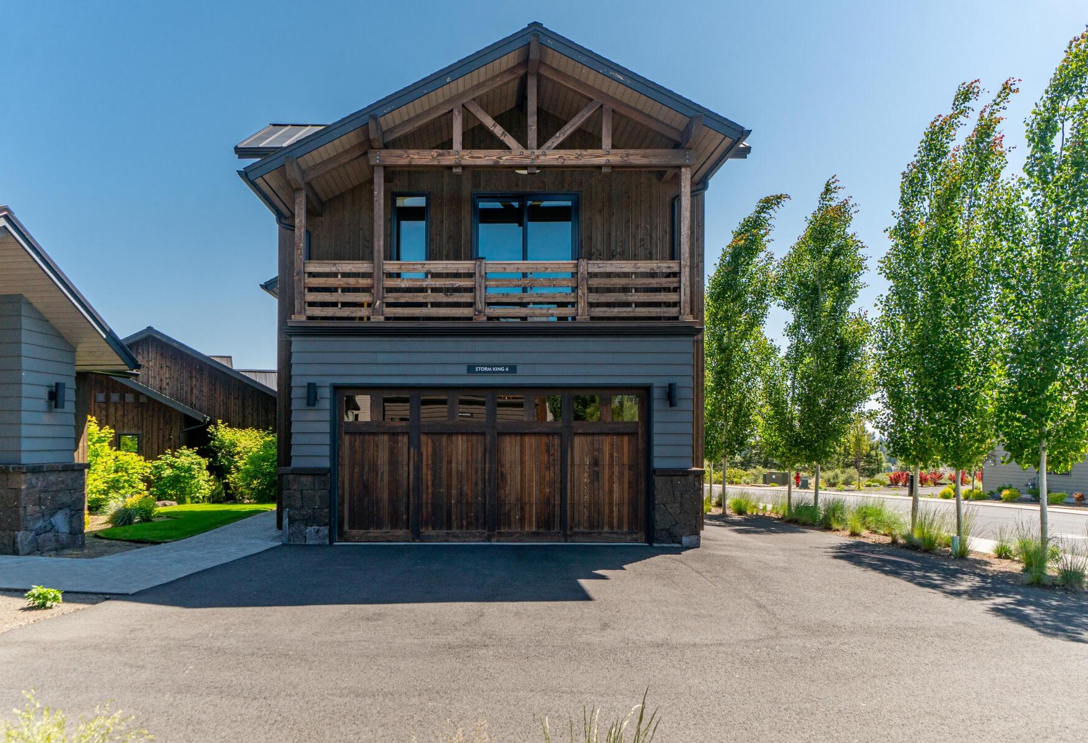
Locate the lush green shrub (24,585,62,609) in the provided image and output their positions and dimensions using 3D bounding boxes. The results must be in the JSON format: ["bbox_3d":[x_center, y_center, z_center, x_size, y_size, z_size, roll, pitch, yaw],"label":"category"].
[{"bbox_3d":[-4.946,2.218,8.250,0.370,0.200,0.340,0,-2,0],"label":"lush green shrub"}]

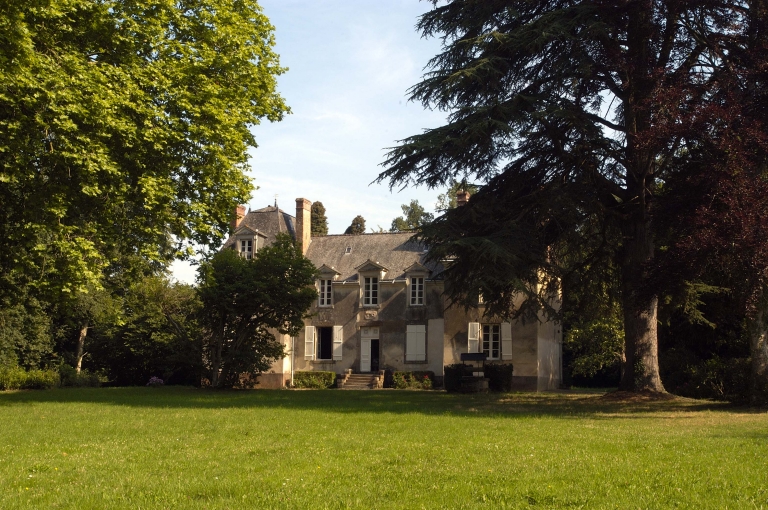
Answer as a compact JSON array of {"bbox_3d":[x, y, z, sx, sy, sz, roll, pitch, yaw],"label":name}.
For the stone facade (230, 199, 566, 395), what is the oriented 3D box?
[{"bbox_3d":[0.067,2.553,74.403,22.395,12.796,8.928,-2,-6,19],"label":"stone facade"}]

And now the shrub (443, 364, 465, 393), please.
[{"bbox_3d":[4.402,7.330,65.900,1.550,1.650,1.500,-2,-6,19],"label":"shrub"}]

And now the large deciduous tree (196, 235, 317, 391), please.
[{"bbox_3d":[-8.016,3.631,70.183,7.300,9.700,6.800,0,-6,0],"label":"large deciduous tree"}]

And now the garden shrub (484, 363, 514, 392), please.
[{"bbox_3d":[6.774,7.271,65.405,1.600,1.700,1.500,-2,-6,19],"label":"garden shrub"}]

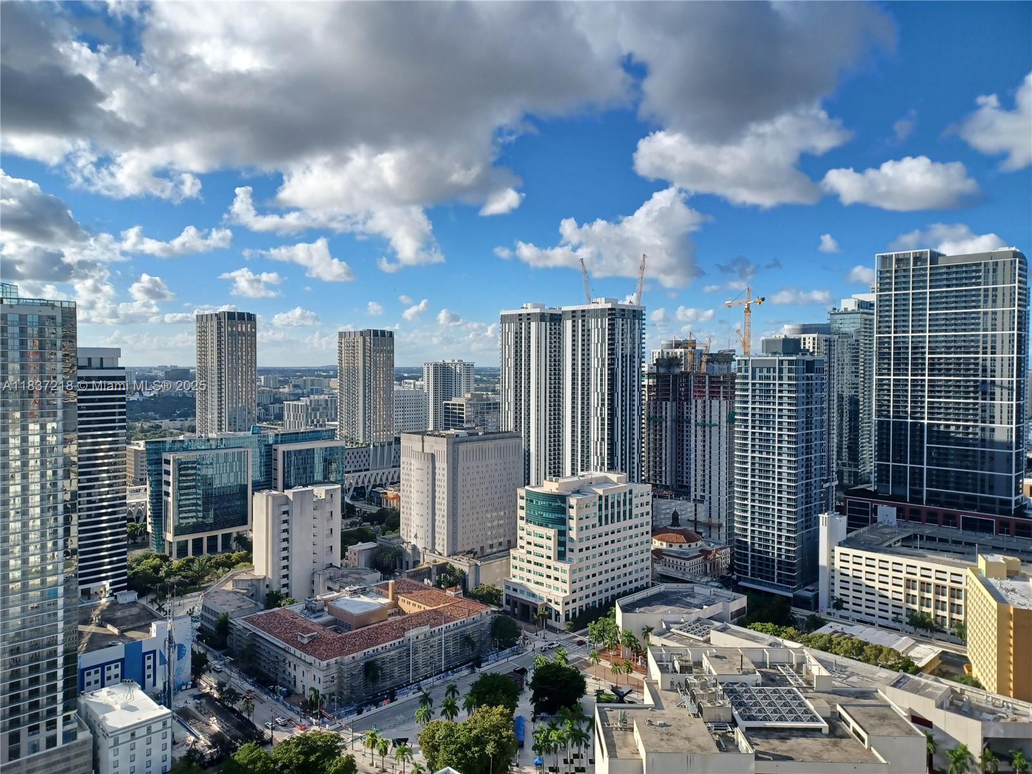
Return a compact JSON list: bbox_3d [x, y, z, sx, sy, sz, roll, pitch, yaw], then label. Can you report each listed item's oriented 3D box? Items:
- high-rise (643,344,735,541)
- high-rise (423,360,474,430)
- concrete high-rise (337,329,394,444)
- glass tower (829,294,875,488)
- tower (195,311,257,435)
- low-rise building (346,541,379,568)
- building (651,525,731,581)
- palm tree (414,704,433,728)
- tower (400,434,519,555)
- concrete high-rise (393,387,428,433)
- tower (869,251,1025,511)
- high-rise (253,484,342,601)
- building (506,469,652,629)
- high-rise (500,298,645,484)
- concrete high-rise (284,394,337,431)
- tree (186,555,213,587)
[{"bbox_3d":[116.370,39.519,478.909,61.000,124.000,36.000,2,2,45],"label":"high-rise"},{"bbox_3d":[-87.390,26.450,973.100,21.660,117.500,69.560,2,2,45],"label":"high-rise"},{"bbox_3d":[-139.950,-1.330,691.990,57.000,102.000,24.000,2,2,45],"label":"concrete high-rise"},{"bbox_3d":[275.720,10.605,607.729,23.000,170.000,40.000,2,2,45],"label":"glass tower"},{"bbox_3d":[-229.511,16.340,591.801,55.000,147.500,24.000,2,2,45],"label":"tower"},{"bbox_3d":[-92.220,98.770,443.930,12.500,10.600,16.000,2,3,45],"label":"low-rise building"},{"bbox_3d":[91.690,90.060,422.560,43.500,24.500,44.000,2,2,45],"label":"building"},{"bbox_3d":[-28.740,104.990,232.050,5.600,11.600,5.600,0,2,0],"label":"palm tree"},{"bbox_3d":[-31.670,63.440,435.560,40.000,75.000,60.000,2,3,45],"label":"tower"},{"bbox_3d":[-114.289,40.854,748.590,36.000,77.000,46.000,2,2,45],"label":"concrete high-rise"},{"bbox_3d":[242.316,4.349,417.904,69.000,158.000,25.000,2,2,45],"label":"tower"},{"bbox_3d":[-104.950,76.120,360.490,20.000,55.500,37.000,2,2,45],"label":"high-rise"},{"bbox_3d":[30.300,73.440,357.240,38.000,61.500,64.500,2,2,45],"label":"building"},{"bbox_3d":[35.430,23.760,493.210,97.000,158.000,37.000,2,3,45],"label":"high-rise"},{"bbox_3d":[-254.340,49.690,960.200,110.000,76.000,40.000,2,3,45],"label":"concrete high-rise"},{"bbox_3d":[-163.050,95.380,381.860,11.500,15.500,11.500,2,2,45],"label":"tree"}]

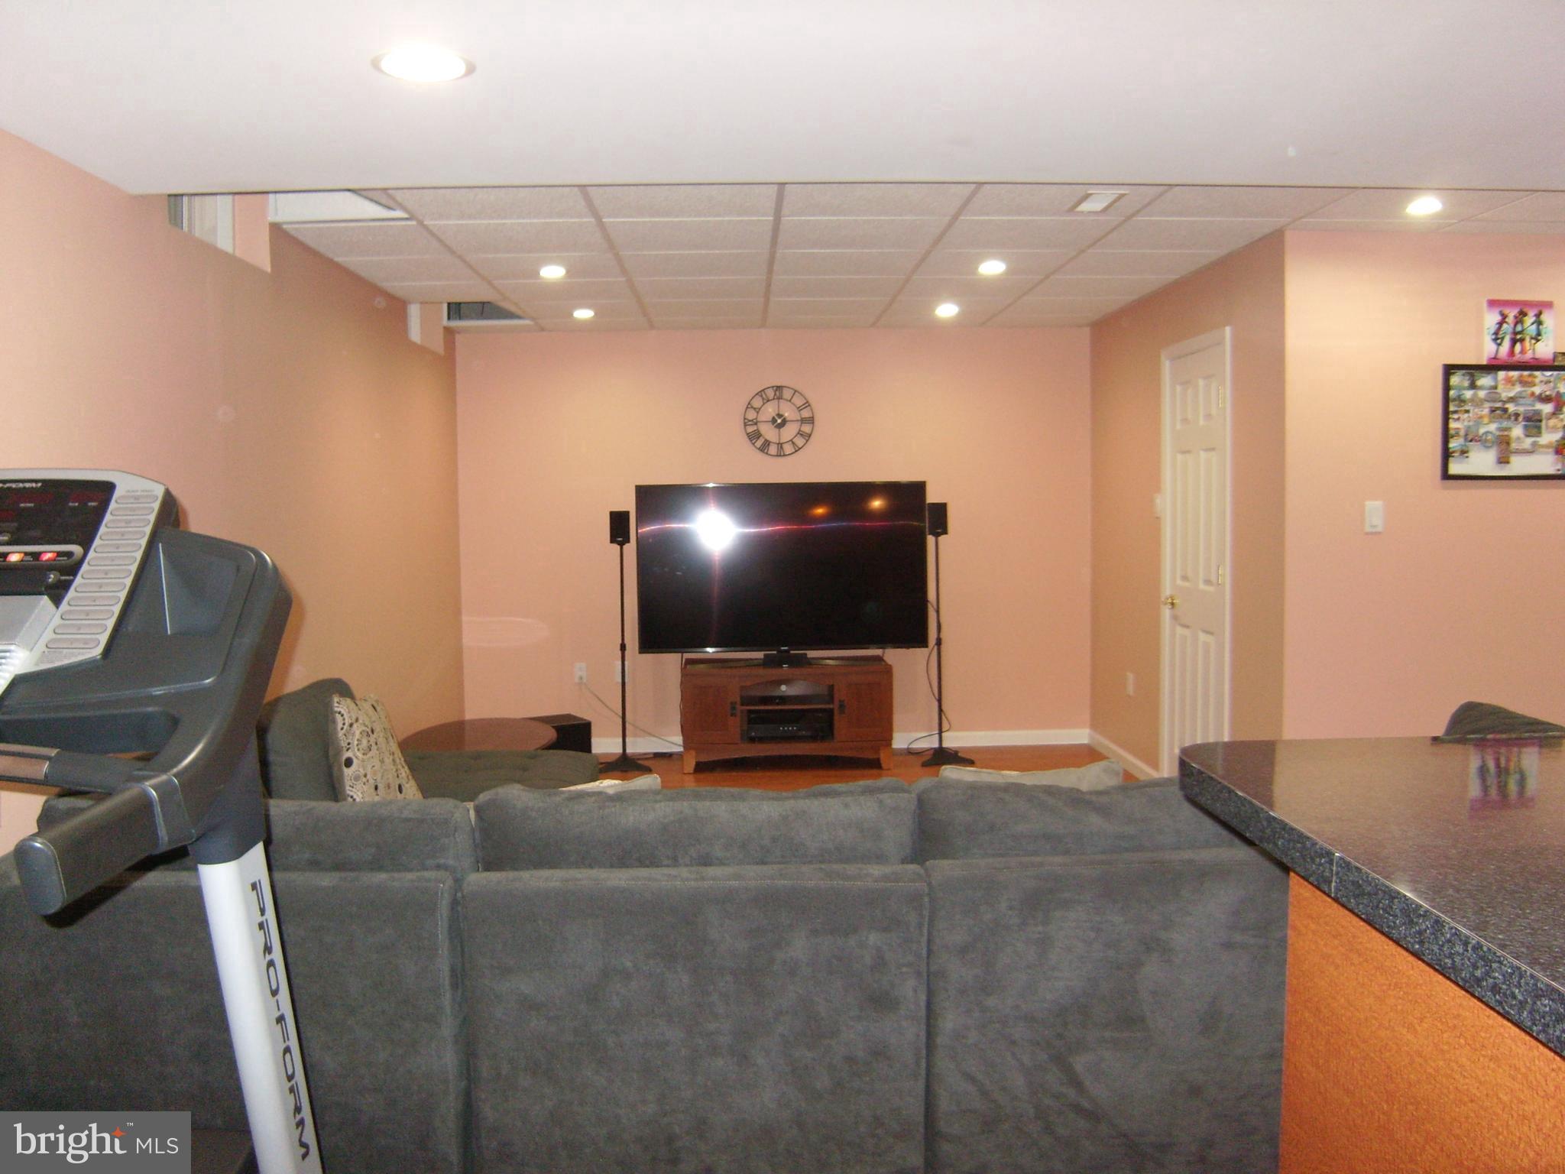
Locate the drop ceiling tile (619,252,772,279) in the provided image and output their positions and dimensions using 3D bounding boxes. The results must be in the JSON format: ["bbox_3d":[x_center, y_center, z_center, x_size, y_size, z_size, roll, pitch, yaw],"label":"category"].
[{"bbox_3d":[-0.348,-1.324,5.194,0.605,0.020,0.605,-1,4,-2],"label":"drop ceiling tile"}]

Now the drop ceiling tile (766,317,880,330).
[{"bbox_3d":[0.201,-1.464,6.982,0.605,0.020,0.500,-1,4,-2],"label":"drop ceiling tile"}]

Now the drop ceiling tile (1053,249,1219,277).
[{"bbox_3d":[1.449,-1.346,5.234,0.560,0.020,0.600,-1,4,-2],"label":"drop ceiling tile"}]

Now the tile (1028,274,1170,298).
[{"bbox_3d":[1.435,-1.386,5.824,0.570,0.020,0.600,-1,4,-2],"label":"tile"}]

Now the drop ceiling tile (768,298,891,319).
[{"bbox_3d":[0.219,-1.423,6.429,0.605,0.020,0.605,-1,4,-2],"label":"drop ceiling tile"}]

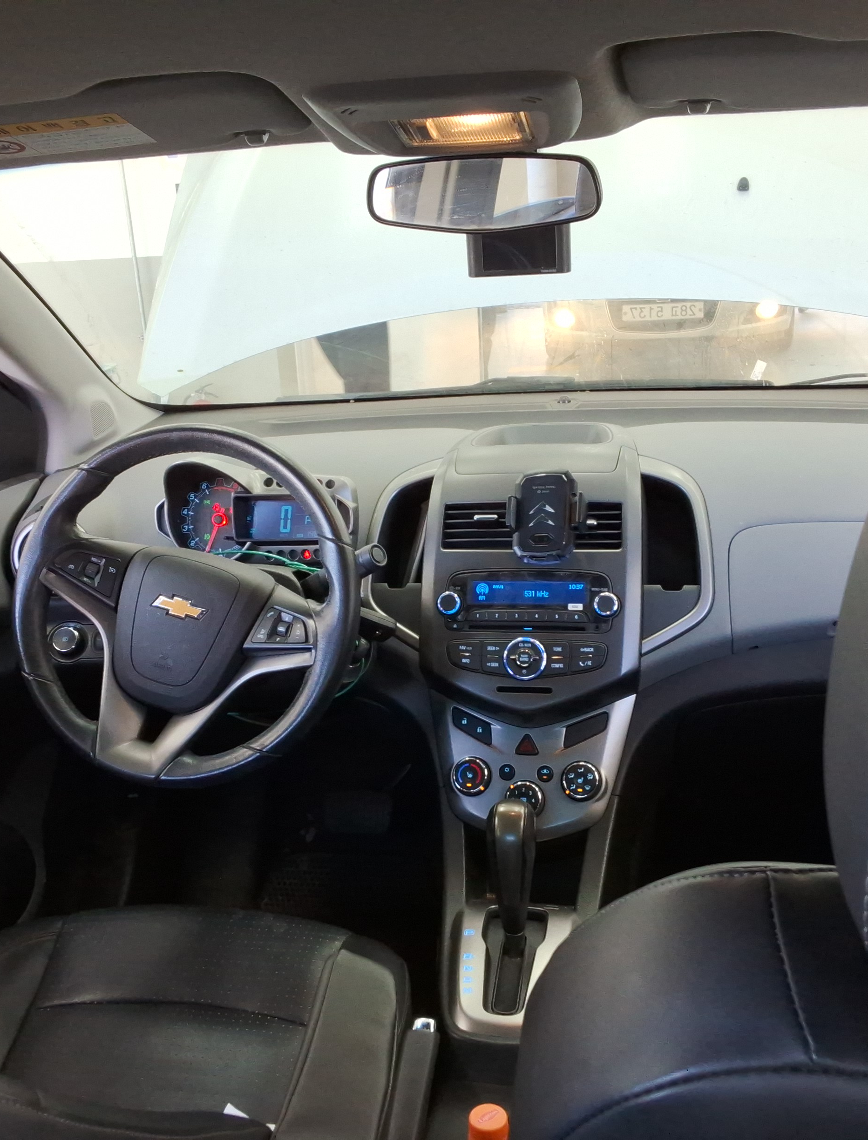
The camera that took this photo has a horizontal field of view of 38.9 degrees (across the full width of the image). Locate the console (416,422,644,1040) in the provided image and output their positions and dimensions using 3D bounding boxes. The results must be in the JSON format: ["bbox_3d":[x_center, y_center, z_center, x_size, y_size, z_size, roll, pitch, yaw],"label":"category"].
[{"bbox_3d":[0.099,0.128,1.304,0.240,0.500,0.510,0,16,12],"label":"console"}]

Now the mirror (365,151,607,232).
[{"bbox_3d":[0.048,-0.332,1.088,0.224,0.066,0.042,9,22,26],"label":"mirror"}]

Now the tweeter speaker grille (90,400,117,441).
[{"bbox_3d":[-0.468,-0.212,1.739,0.045,0.062,0.012,-12,4,-29],"label":"tweeter speaker grille"}]

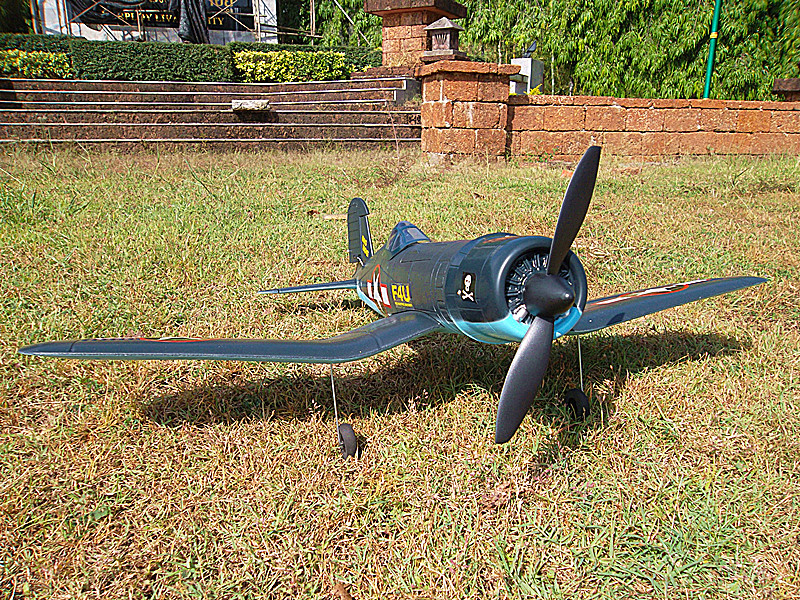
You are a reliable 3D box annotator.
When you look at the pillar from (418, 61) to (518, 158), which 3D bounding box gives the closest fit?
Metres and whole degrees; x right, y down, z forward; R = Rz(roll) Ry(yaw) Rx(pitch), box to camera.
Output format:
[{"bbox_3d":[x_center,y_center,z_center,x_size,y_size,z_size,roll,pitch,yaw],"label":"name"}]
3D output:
[{"bbox_3d":[0.665,-1.945,6.454,0.800,0.890,0.800,-4,16,-15],"label":"pillar"}]

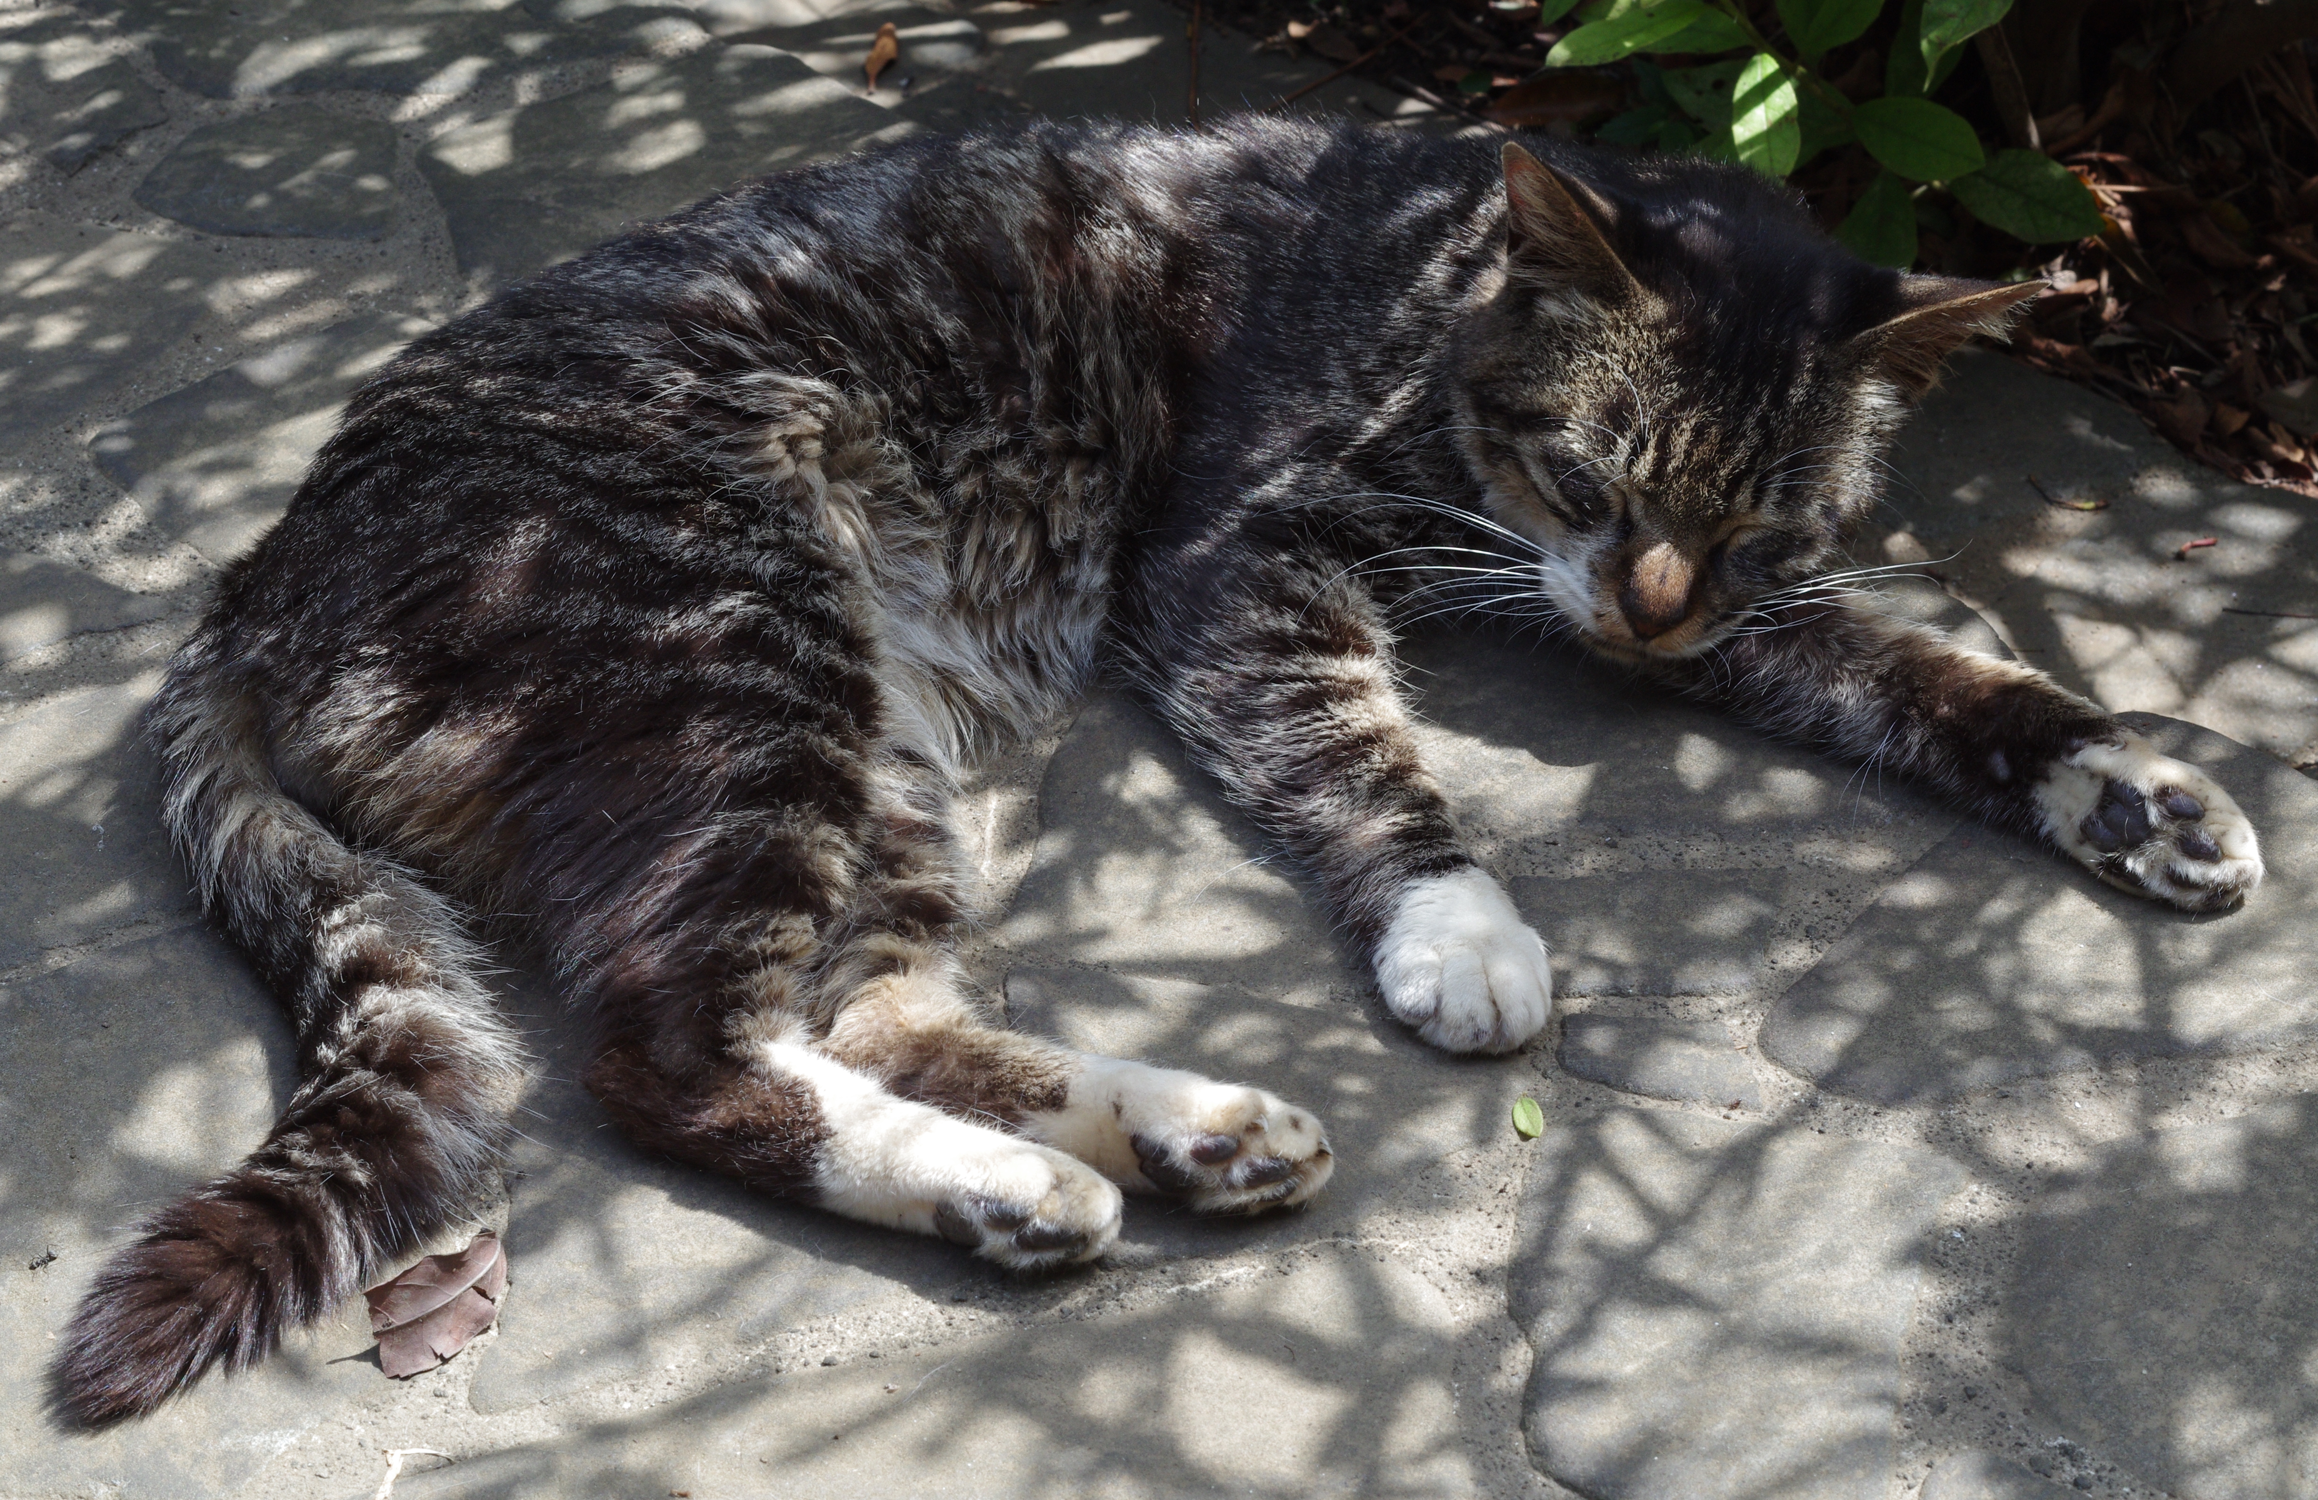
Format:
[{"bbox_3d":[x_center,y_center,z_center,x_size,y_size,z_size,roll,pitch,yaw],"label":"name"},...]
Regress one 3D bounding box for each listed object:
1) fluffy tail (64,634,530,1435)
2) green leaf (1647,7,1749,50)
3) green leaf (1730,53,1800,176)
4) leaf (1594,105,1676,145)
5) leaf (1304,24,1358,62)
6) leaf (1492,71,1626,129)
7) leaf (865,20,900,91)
[{"bbox_3d":[-0.189,0.057,1.079,0.100,0.055,0.220,0,38,0],"label":"fluffy tail"},{"bbox_3d":[0.151,-0.201,1.344,0.035,0.012,0.020,-10,39,-13],"label":"green leaf"},{"bbox_3d":[0.167,-0.175,1.327,0.020,0.036,0.010,3,31,5],"label":"green leaf"},{"bbox_3d":[0.127,-0.167,1.286,0.024,0.005,0.017,-12,44,-13],"label":"leaf"},{"bbox_3d":[0.053,-0.214,1.465,0.018,0.010,0.015,-10,39,-13],"label":"leaf"},{"bbox_3d":[0.108,-0.177,1.311,0.040,0.009,0.020,-4,43,-4],"label":"leaf"},{"bbox_3d":[-0.084,-0.211,1.462,0.012,0.009,0.030,9,39,11],"label":"leaf"}]

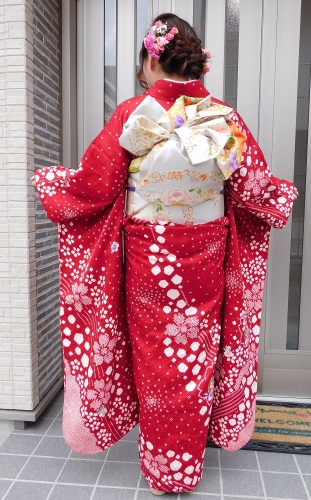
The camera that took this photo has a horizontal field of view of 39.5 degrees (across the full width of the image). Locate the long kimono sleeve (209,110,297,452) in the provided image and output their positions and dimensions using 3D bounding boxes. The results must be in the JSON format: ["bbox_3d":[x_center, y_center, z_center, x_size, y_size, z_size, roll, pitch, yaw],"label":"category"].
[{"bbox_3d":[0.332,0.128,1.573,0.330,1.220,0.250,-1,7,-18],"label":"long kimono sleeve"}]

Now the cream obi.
[{"bbox_3d":[0.075,-0.284,1.448,0.390,0.400,0.310,1,6,0],"label":"cream obi"}]

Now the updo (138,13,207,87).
[{"bbox_3d":[0.053,-0.658,1.437,0.210,0.230,0.220,-4,8,-38],"label":"updo"}]

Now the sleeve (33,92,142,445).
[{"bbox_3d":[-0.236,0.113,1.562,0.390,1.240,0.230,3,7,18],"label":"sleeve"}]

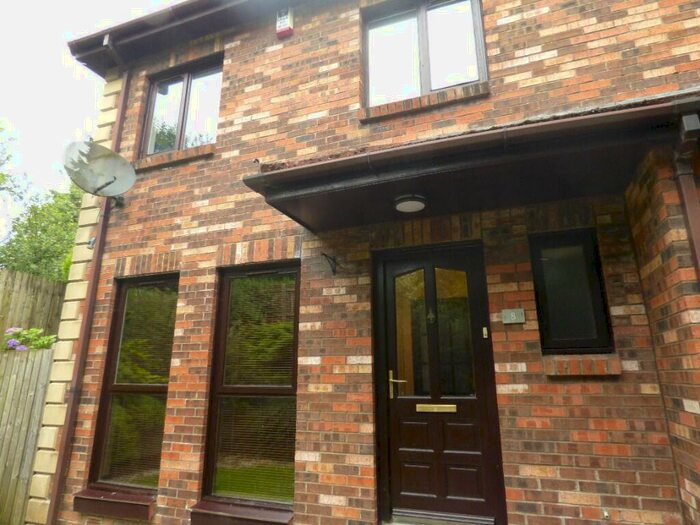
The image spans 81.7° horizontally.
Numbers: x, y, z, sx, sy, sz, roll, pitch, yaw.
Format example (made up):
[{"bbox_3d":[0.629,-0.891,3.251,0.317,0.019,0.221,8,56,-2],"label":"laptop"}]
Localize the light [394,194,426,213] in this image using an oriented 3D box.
[{"bbox_3d":[0.453,-0.430,3.020,0.235,0.065,0.235,0,-14,0],"label":"light"}]

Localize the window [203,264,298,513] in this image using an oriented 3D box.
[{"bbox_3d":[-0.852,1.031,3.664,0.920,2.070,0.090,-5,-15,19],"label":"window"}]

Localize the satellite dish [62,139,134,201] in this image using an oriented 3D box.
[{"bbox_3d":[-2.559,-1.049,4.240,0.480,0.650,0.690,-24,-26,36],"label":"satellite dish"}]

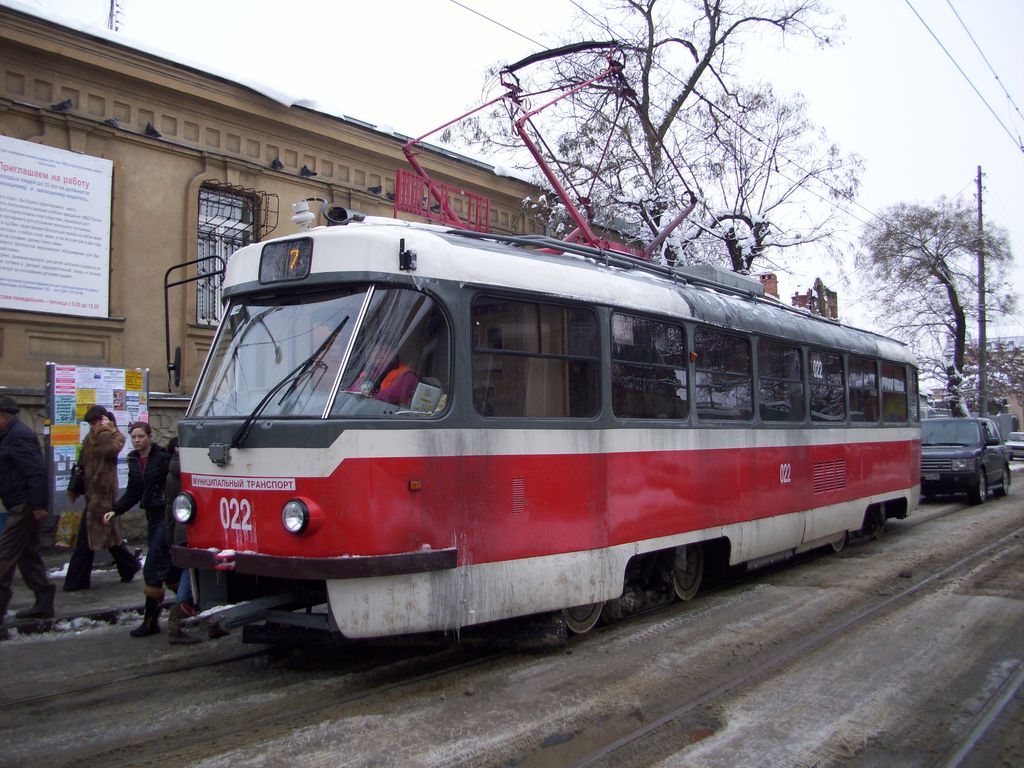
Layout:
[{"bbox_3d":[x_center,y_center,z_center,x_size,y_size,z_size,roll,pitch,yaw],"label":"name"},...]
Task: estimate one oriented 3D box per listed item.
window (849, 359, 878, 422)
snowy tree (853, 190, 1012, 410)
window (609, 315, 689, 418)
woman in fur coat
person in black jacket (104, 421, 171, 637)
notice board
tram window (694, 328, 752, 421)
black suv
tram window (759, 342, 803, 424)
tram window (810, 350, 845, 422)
[{"bbox_3d":[4.508,0.091,12.881,0.080,0.798,1.202,-4,-5,35],"label":"window"},{"bbox_3d":[16.961,-2.045,39.997,6.172,10.814,6.172,-1,-3,36],"label":"snowy tree"},{"bbox_3d":[1.129,-0.121,8.166,0.080,0.804,1.284,-4,-5,35],"label":"window"},{"bbox_3d":[-3.829,1.053,9.427,0.500,1.660,0.650,-2,-3,40],"label":"woman in fur coat"},{"bbox_3d":[-2.948,1.120,7.986,0.480,1.660,0.450,-2,-3,42],"label":"person in black jacket"},{"bbox_3d":[-4.134,0.552,10.087,0.100,1.454,1.061,-1,-3,36],"label":"notice board"},{"bbox_3d":[1.980,-0.073,9.354,0.080,0.811,1.259,-4,-5,35],"label":"tram window"},{"bbox_3d":[10.162,1.719,23.310,1.970,1.860,4.920,-1,-3,36],"label":"black suv"},{"bbox_3d":[2.825,-0.019,10.533,0.080,0.809,1.245,-4,-5,35],"label":"tram window"},{"bbox_3d":[3.667,0.038,11.707,0.080,0.797,1.226,-4,-5,35],"label":"tram window"}]

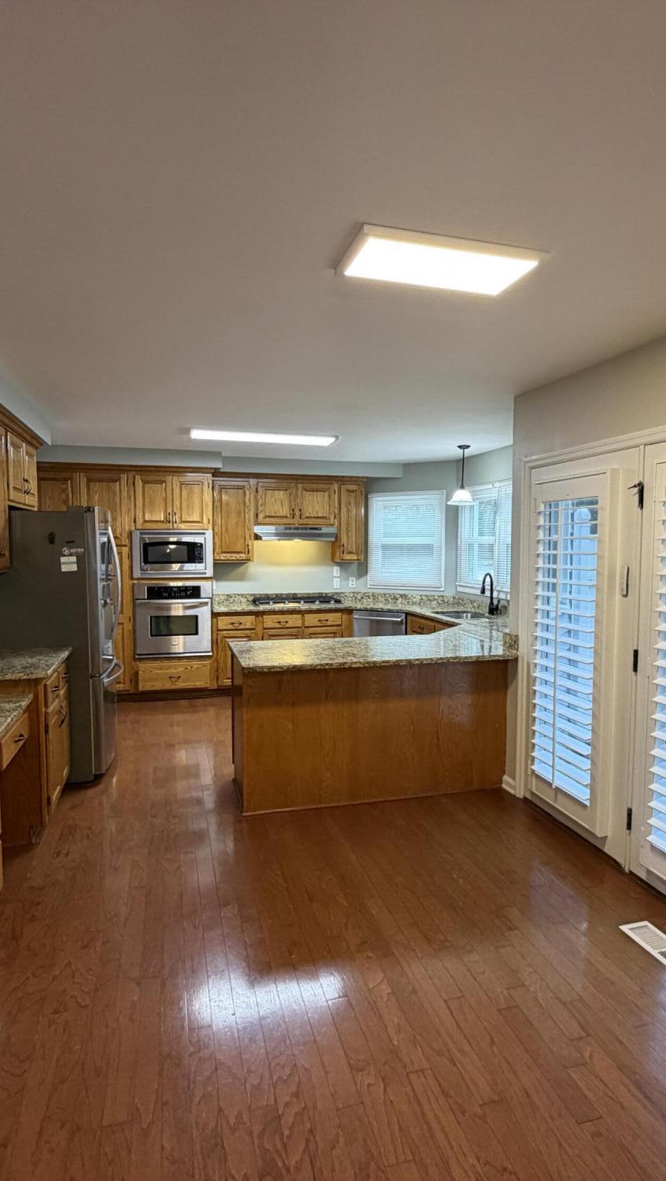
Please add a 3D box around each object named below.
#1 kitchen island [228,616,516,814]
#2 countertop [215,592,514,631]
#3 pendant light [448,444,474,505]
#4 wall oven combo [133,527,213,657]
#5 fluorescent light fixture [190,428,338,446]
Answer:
[{"bbox_3d":[0.222,0.816,4.133,1.716,0.897,0.889,-1,4,-15],"label":"kitchen island"},{"bbox_3d":[0.281,0.177,6.186,2.675,0.137,2.371,-1,4,-15],"label":"countertop"},{"bbox_3d":[1.207,-1.075,5.974,0.234,0.557,0.234,0,4,0],"label":"pendant light"},{"bbox_3d":[-1.642,0.022,6.554,0.758,1.256,0.580,-1,4,-15],"label":"wall oven combo"},{"bbox_3d":[-0.567,-1.288,5.368,1.217,0.058,0.328,-1,4,-15],"label":"fluorescent light fixture"}]

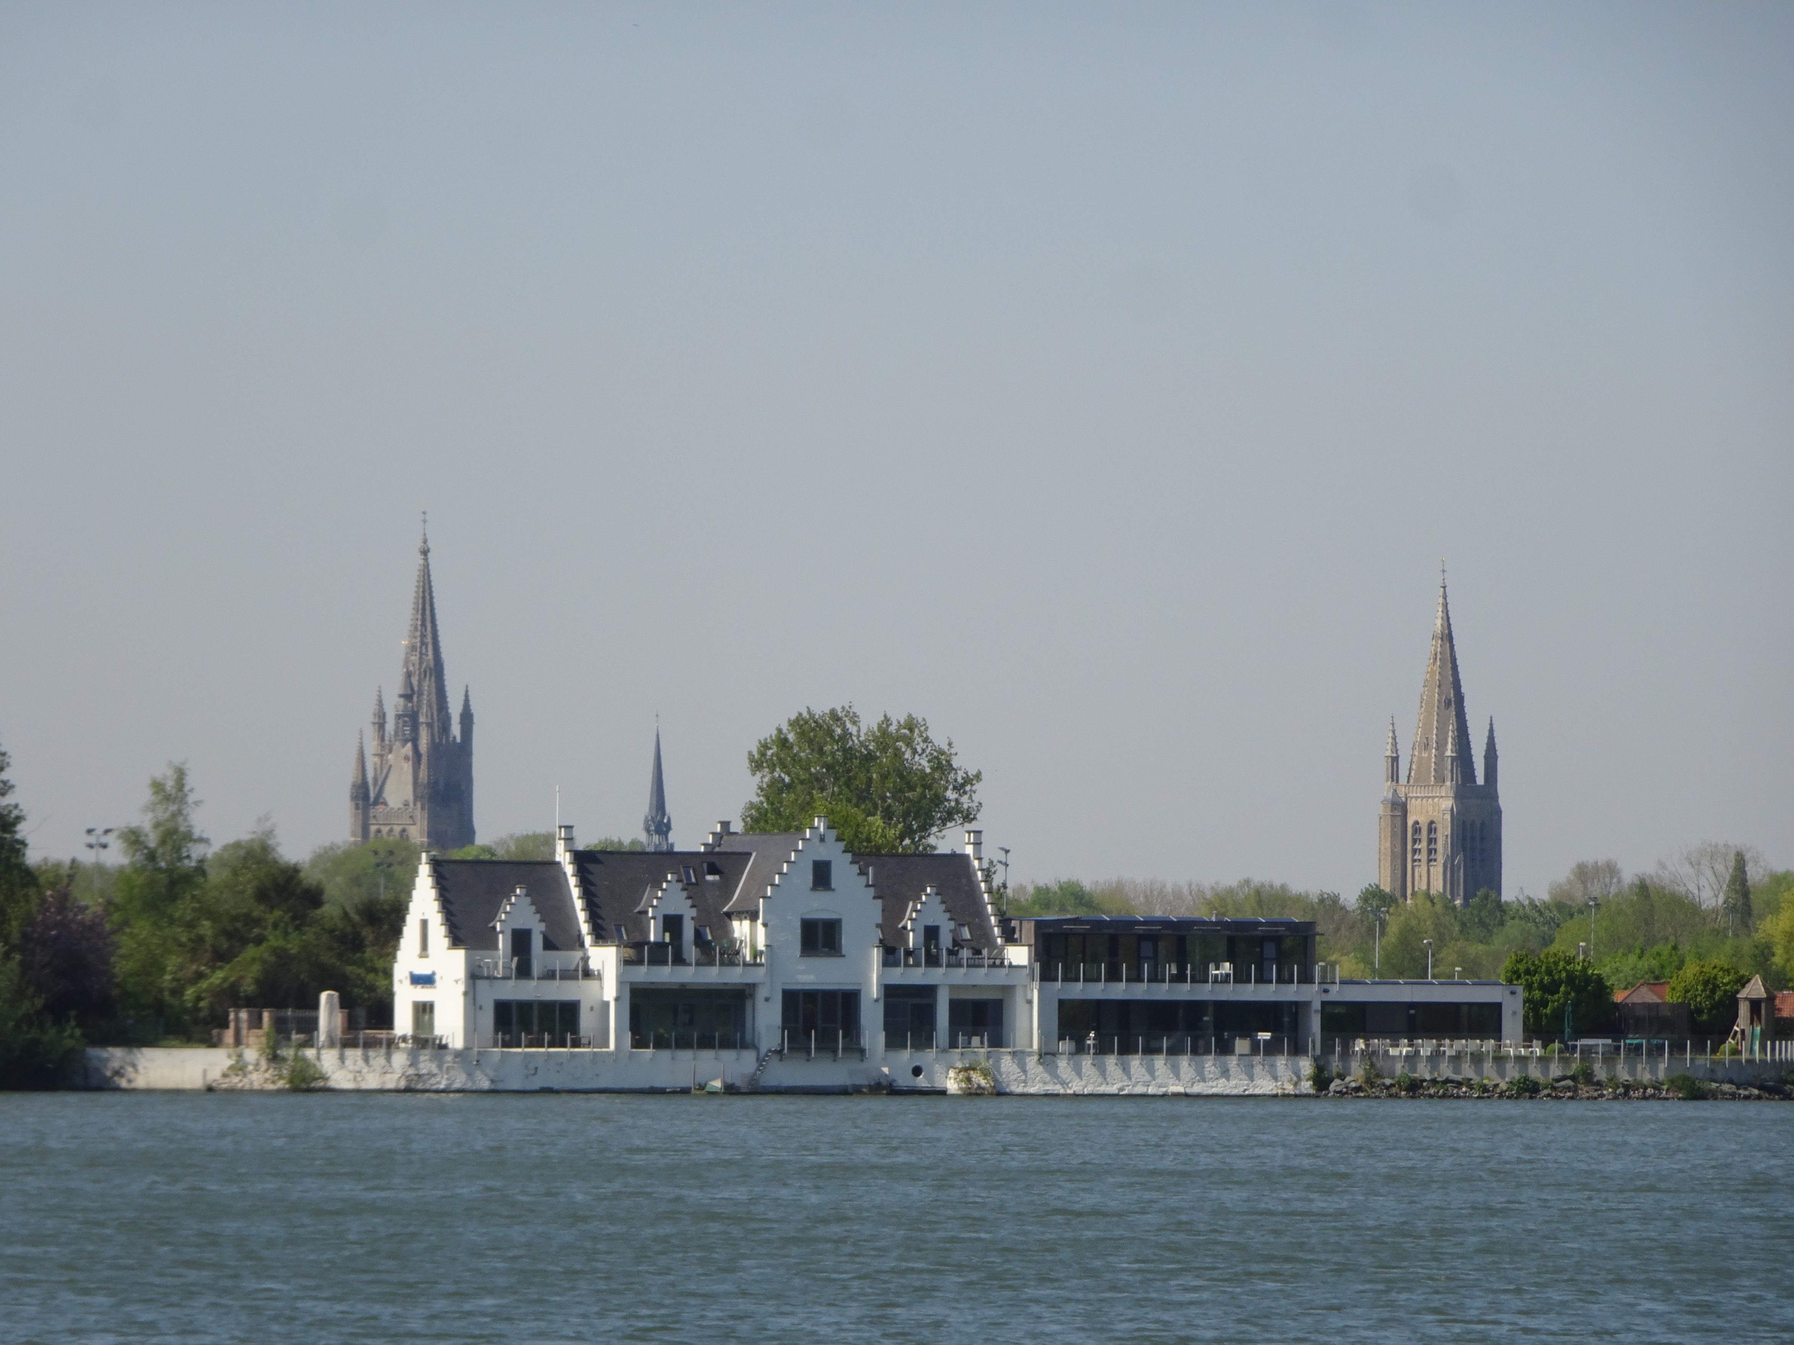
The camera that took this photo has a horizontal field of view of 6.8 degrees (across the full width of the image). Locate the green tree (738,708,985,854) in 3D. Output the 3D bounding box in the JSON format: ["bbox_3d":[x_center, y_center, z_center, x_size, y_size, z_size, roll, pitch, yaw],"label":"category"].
[{"bbox_3d":[-1.940,11.530,800.000,12.800,19.500,12.500,0,-1,0],"label":"green tree"}]

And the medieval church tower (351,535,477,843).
[{"bbox_3d":[-80.870,21.300,2510.000,15.000,93.900,15.000,-1,-2,39],"label":"medieval church tower"}]

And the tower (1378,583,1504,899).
[{"bbox_3d":[73.810,21.210,2040.000,12.000,70.800,12.000,-1,-2,36],"label":"tower"}]

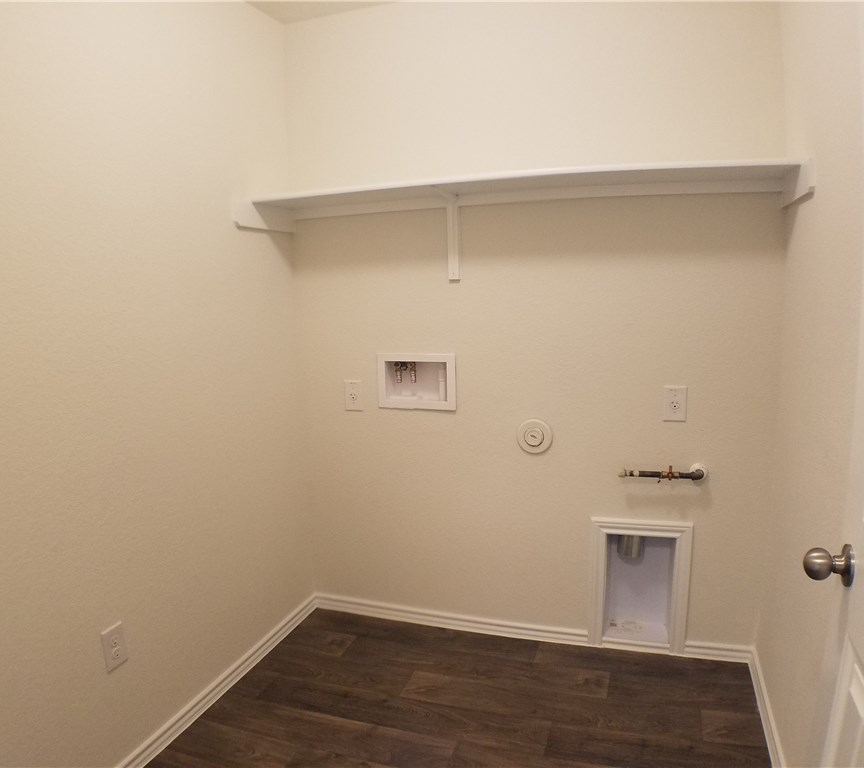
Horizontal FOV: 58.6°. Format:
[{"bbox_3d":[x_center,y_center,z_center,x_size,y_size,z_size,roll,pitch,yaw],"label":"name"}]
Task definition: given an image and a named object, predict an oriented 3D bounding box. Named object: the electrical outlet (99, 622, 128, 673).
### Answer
[{"bbox_3d":[-0.857,0.711,2.080,0.010,0.115,0.070,1,9,19],"label":"electrical outlet"}]

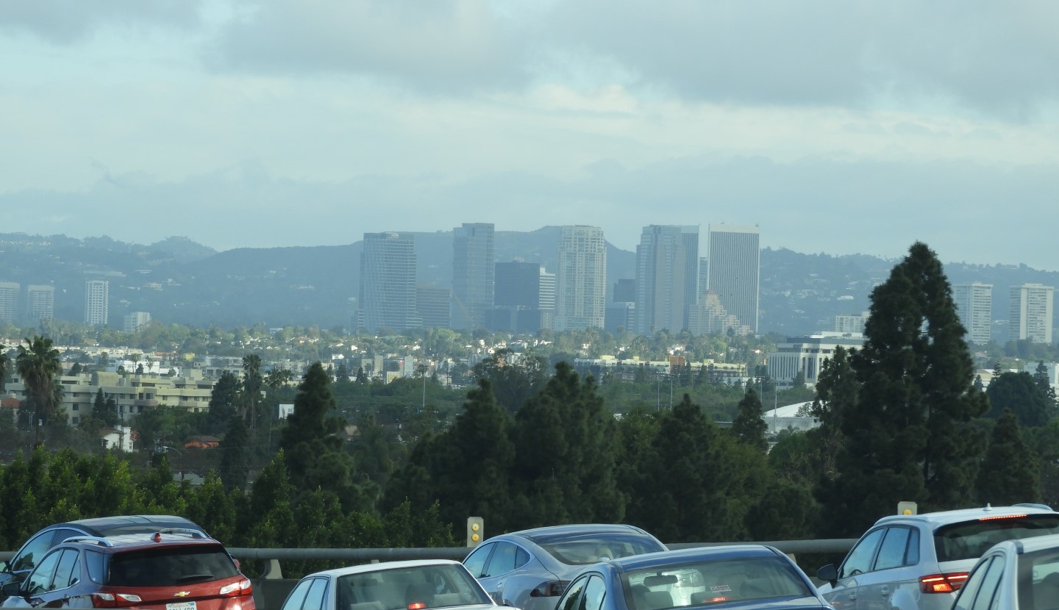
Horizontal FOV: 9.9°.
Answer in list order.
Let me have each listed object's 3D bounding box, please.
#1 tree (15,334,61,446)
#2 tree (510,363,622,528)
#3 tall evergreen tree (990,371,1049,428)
[{"bbox_3d":[-51.539,12.006,639.877,4.800,17.700,4.800,1,-1,0],"label":"tree"},{"bbox_3d":[1.780,10.348,319.899,6.300,14.600,6.300,1,-1,0],"label":"tree"},{"bbox_3d":[79.807,19.633,999.878,10.300,17.500,10.300,1,-1,0],"label":"tall evergreen tree"}]

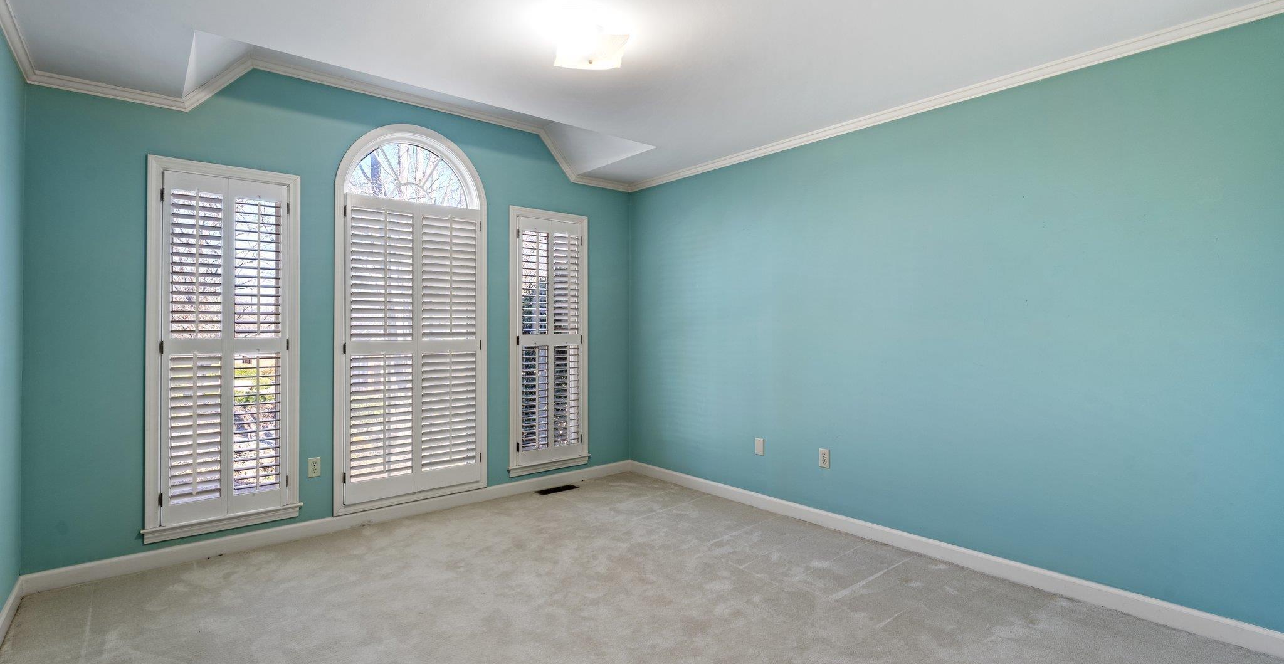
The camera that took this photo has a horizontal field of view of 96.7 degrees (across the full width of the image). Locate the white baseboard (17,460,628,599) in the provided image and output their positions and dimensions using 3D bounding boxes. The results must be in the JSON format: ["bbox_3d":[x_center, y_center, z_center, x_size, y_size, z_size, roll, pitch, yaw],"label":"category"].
[{"bbox_3d":[-1.447,1.156,3.748,3.581,0.101,0.020,0,0,-41],"label":"white baseboard"}]

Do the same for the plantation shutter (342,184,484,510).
[{"bbox_3d":[-1.472,0.104,3.742,0.870,1.901,0.045,0,0,-41],"label":"plantation shutter"}]

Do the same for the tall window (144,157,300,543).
[{"bbox_3d":[-2.244,0.083,3.093,0.688,1.952,0.120,0,0,-41],"label":"tall window"}]

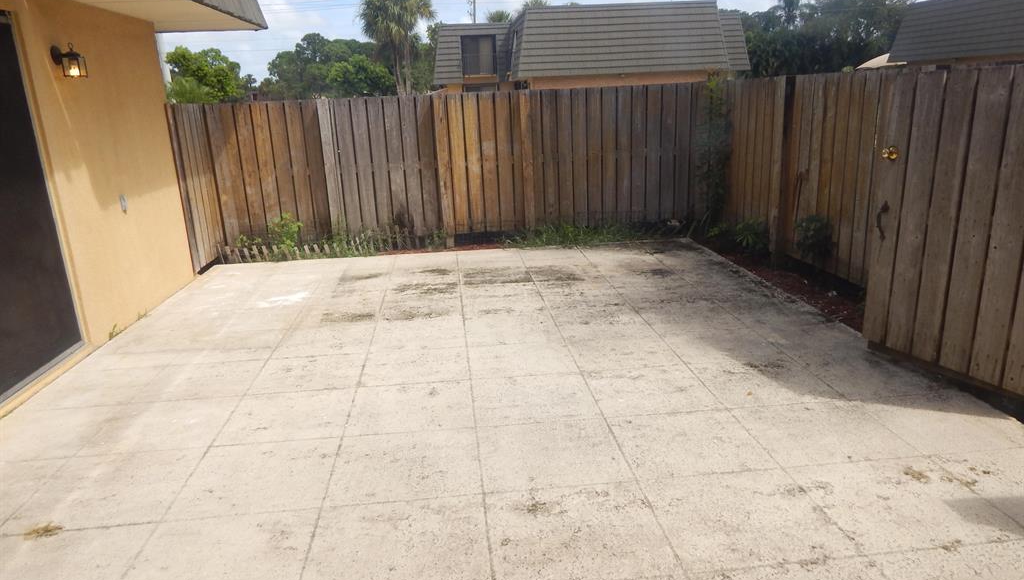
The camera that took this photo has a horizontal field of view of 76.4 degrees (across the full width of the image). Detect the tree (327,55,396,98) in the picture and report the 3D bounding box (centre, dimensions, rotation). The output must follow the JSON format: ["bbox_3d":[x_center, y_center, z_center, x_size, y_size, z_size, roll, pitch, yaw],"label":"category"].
[{"bbox_3d":[-8.585,-11.302,37.665,3.950,4.380,3.950,-4,16,-5],"label":"tree"}]

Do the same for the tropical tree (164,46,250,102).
[{"bbox_3d":[-12.055,-7.493,25.832,3.540,4.060,3.240,-4,16,-5],"label":"tropical tree"}]

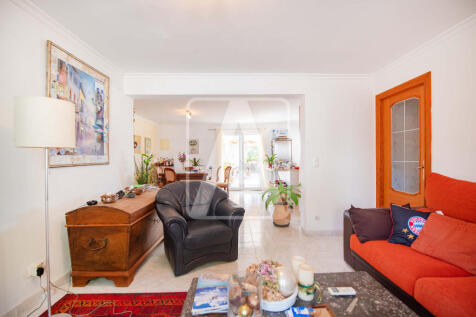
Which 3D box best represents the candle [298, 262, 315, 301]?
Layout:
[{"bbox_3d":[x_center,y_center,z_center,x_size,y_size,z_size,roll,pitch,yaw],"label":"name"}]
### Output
[{"bbox_3d":[0.383,0.683,1.100,0.082,0.165,0.082,0,0,1],"label":"candle"}]

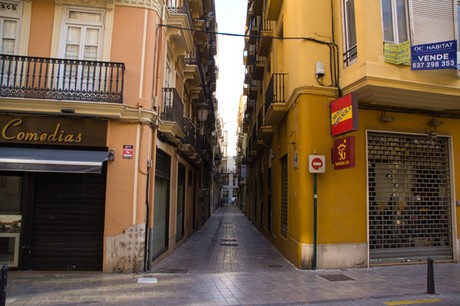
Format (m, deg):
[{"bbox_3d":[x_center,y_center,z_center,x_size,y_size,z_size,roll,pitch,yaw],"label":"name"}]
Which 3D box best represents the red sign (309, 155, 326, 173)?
[{"bbox_3d":[2.268,0.292,8.916,0.420,0.460,0.040,1,-8,0],"label":"red sign"}]

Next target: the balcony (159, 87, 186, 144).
[{"bbox_3d":[-1.734,-1.046,10.819,0.430,1.290,2.400,1,-8,0],"label":"balcony"}]

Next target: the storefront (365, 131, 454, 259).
[{"bbox_3d":[5.154,1.291,9.842,2.850,3.600,0.150,3,-8,-16],"label":"storefront"}]

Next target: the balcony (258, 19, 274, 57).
[{"bbox_3d":[1.681,-5.545,16.344,0.500,1.170,2.200,1,-8,0],"label":"balcony"}]

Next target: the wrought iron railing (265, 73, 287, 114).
[{"bbox_3d":[1.569,-1.803,11.666,0.500,0.970,2.200,1,-8,0],"label":"wrought iron railing"}]

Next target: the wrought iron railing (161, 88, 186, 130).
[{"bbox_3d":[-1.742,-1.203,10.821,0.390,1.000,2.140,1,-8,0],"label":"wrought iron railing"}]

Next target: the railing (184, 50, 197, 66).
[{"bbox_3d":[-1.607,-4.055,15.645,0.480,0.980,2.100,1,-8,0],"label":"railing"}]

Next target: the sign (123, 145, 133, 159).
[{"bbox_3d":[-2.457,-0.019,8.301,0.240,0.330,0.015,2,-8,-4],"label":"sign"}]

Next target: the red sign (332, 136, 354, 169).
[{"bbox_3d":[2.942,0.019,8.867,0.160,0.800,0.670,3,-8,-16],"label":"red sign"}]

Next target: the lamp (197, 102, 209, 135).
[{"bbox_3d":[-1.169,-1.540,15.382,0.520,1.350,0.500,1,-8,0],"label":"lamp"}]

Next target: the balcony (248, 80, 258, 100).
[{"bbox_3d":[1.740,-4.648,24.701,0.490,1.170,2.200,1,-8,0],"label":"balcony"}]

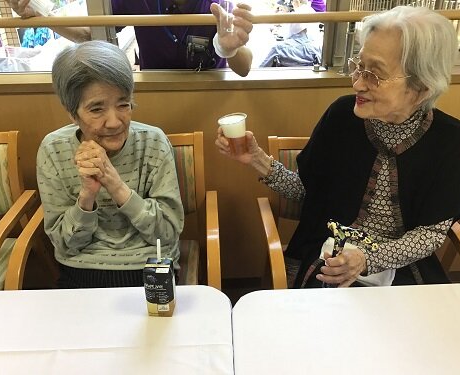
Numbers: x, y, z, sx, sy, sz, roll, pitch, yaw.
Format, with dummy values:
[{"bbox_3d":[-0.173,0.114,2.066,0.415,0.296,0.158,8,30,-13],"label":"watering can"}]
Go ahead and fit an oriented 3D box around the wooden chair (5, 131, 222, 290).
[{"bbox_3d":[-0.302,0.278,1.474,0.560,0.810,0.570,-2,24,-2],"label":"wooden chair"}]

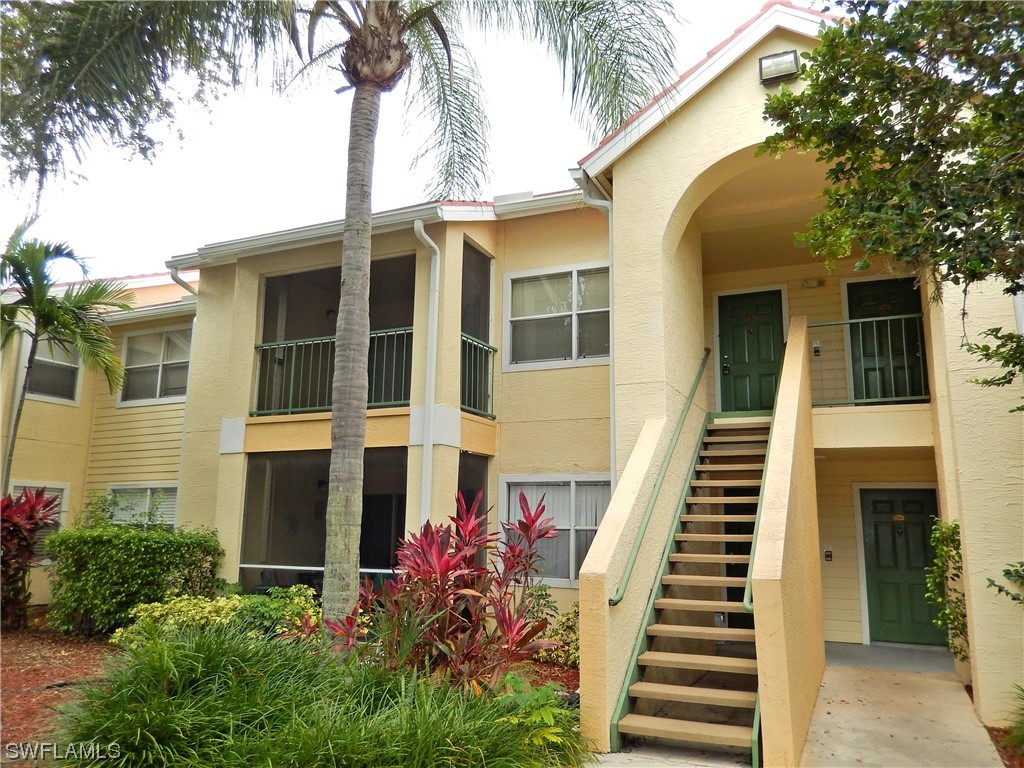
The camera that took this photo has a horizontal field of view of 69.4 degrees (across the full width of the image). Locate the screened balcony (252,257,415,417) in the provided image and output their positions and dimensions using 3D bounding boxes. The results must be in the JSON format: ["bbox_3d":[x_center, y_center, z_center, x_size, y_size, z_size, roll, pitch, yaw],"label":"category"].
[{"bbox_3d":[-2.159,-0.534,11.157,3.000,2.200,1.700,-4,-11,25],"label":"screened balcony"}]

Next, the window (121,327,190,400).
[{"bbox_3d":[-6.820,-0.342,14.212,2.130,1.490,0.100,-4,-11,25],"label":"window"}]

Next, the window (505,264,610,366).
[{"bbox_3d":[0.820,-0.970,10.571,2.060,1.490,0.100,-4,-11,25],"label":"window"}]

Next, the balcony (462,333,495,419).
[{"bbox_3d":[-0.454,-0.077,10.479,0.060,1.090,1.120,-4,-11,25],"label":"balcony"}]

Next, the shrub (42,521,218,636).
[{"bbox_3d":[-5.488,2.775,10.634,2.200,1.420,1.100,-4,-11,25],"label":"shrub"}]

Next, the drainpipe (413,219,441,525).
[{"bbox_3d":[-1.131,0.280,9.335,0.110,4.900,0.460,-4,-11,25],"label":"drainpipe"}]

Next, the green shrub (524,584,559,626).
[{"bbox_3d":[0.385,2.953,9.606,0.520,0.700,0.500,-4,-11,25],"label":"green shrub"}]

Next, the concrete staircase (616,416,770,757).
[{"bbox_3d":[2.020,1.439,7.099,0.990,2.970,4.170,-4,-11,25],"label":"concrete staircase"}]

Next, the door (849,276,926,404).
[{"bbox_3d":[5.337,-0.511,10.497,0.930,2.030,0.060,-4,-11,25],"label":"door"}]

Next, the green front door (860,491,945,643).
[{"bbox_3d":[5.292,2.455,9.989,0.930,2.030,0.060,-4,-11,25],"label":"green front door"}]

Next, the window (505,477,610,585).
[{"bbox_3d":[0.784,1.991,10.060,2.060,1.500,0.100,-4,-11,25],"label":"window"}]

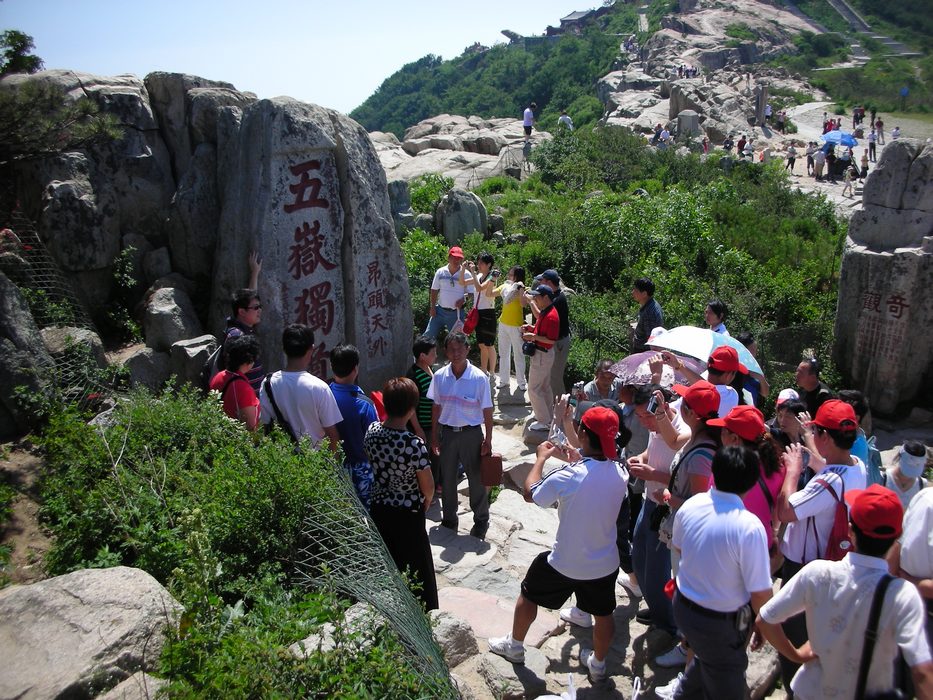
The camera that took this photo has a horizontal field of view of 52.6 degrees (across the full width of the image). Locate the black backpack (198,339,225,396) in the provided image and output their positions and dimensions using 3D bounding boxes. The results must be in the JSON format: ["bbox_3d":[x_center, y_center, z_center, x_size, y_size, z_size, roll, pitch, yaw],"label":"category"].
[{"bbox_3d":[-1.736,0.180,6.600,0.210,0.460,0.300,-5,13,-21],"label":"black backpack"}]

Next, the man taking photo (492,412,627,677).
[{"bbox_3d":[0.525,1.114,5.272,0.680,1.660,0.660,-7,16,-26],"label":"man taking photo"}]

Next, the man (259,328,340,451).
[{"bbox_3d":[-1.091,0.660,6.277,0.520,1.700,0.320,3,14,11],"label":"man"}]

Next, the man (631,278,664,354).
[{"bbox_3d":[1.706,0.141,8.900,0.350,1.680,0.470,5,13,22],"label":"man"}]

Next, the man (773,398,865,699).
[{"bbox_3d":[1.908,1.094,5.173,0.470,1.730,0.430,-13,19,-41],"label":"man"}]

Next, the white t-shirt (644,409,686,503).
[{"bbox_3d":[1.338,0.699,6.250,0.300,0.660,0.500,-4,15,-14],"label":"white t-shirt"}]

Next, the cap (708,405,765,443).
[{"bbox_3d":[1.374,0.371,4.800,0.280,0.140,0.180,19,19,24],"label":"cap"}]

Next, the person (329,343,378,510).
[{"bbox_3d":[-0.815,0.768,6.632,0.500,1.690,0.340,6,15,23],"label":"person"}]

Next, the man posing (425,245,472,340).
[{"bbox_3d":[-0.198,-0.431,11.698,0.580,1.710,0.360,-2,14,-8],"label":"man posing"}]

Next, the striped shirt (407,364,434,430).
[{"bbox_3d":[-0.358,0.385,7.800,0.270,0.600,0.420,2,12,11],"label":"striped shirt"}]

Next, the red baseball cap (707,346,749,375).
[{"bbox_3d":[1.727,0.069,6.250,0.270,0.140,0.180,8,9,-16],"label":"red baseball cap"}]

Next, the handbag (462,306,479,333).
[{"bbox_3d":[0.050,-0.370,11.800,0.240,0.340,0.130,5,13,23],"label":"handbag"}]

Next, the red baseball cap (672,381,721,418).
[{"bbox_3d":[1.377,0.296,5.650,0.280,0.160,0.190,23,23,22],"label":"red baseball cap"}]

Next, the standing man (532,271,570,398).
[{"bbox_3d":[1.015,-0.123,11.403,0.480,1.740,0.520,8,16,29],"label":"standing man"}]

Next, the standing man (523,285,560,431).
[{"bbox_3d":[0.841,0.078,10.700,0.420,1.680,0.500,-1,12,-3],"label":"standing man"}]

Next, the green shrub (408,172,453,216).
[{"bbox_3d":[-0.835,-3.826,23.000,1.200,1.150,1.100,0,12,0],"label":"green shrub"}]

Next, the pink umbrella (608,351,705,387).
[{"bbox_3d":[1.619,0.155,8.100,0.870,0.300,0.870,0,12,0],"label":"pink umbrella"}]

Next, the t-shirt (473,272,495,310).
[{"bbox_3d":[0.209,-0.719,11.600,0.280,0.500,0.420,-4,15,-17],"label":"t-shirt"}]

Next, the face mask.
[{"bbox_3d":[2.935,0.744,6.200,0.180,0.200,0.140,3,12,14],"label":"face mask"}]

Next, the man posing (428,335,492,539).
[{"bbox_3d":[-0.039,0.678,7.408,0.580,1.690,0.320,-2,14,-7],"label":"man posing"}]

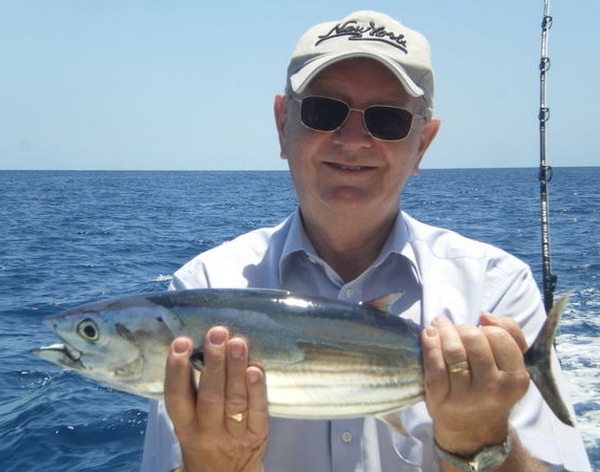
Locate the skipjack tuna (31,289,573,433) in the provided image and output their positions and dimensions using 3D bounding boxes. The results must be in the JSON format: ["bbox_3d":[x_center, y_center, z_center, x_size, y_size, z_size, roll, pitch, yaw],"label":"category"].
[{"bbox_3d":[0.003,0.113,1.430,0.485,0.128,0.078,3,2,-3],"label":"skipjack tuna"}]

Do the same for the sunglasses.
[{"bbox_3d":[0.067,-0.137,1.790,0.138,0.045,0.140,8,4,4],"label":"sunglasses"}]

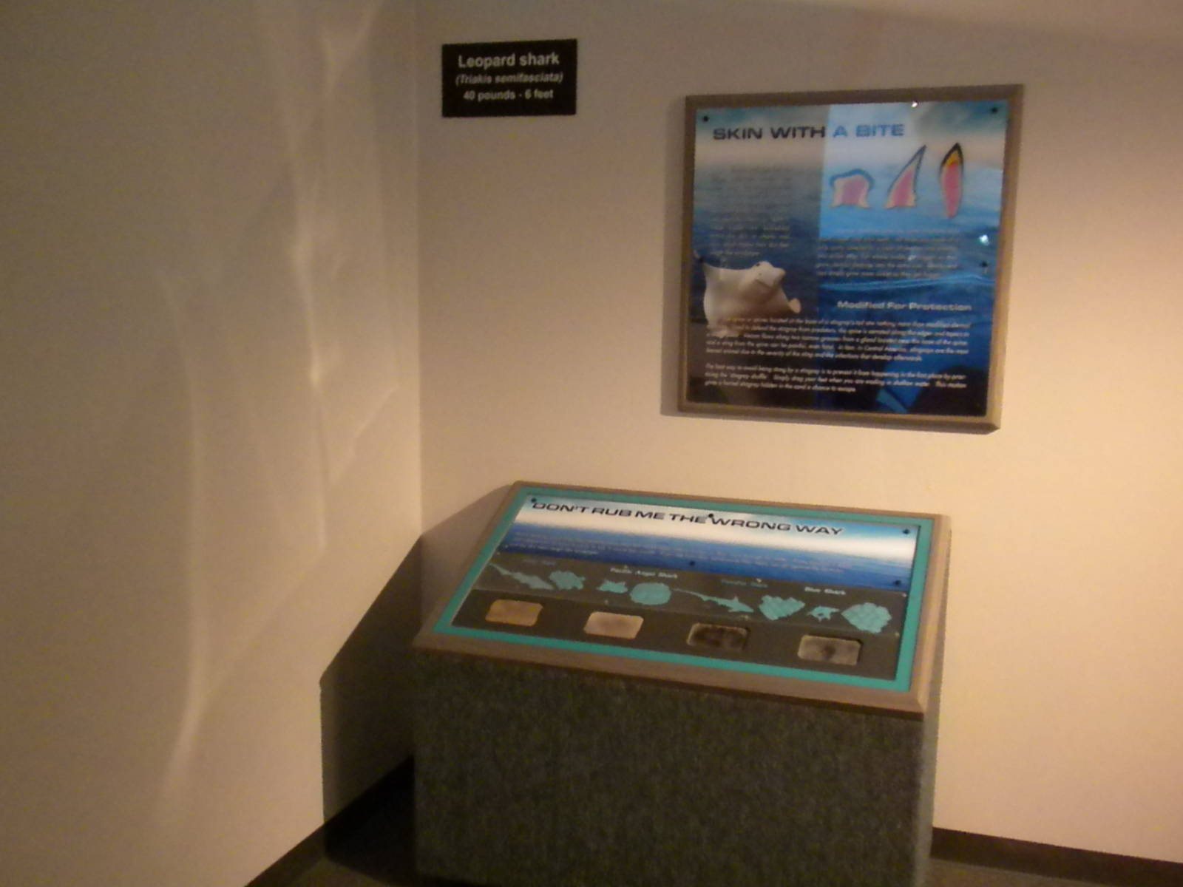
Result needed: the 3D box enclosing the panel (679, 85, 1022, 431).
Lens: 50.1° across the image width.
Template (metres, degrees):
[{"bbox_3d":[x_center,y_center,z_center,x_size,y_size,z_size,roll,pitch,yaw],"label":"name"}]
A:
[{"bbox_3d":[0.634,-0.471,3.224,0.833,0.832,0.030,4,9,19],"label":"panel"}]

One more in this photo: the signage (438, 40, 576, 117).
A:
[{"bbox_3d":[-0.227,-0.998,3.464,0.396,0.197,0.010,4,9,19],"label":"signage"}]

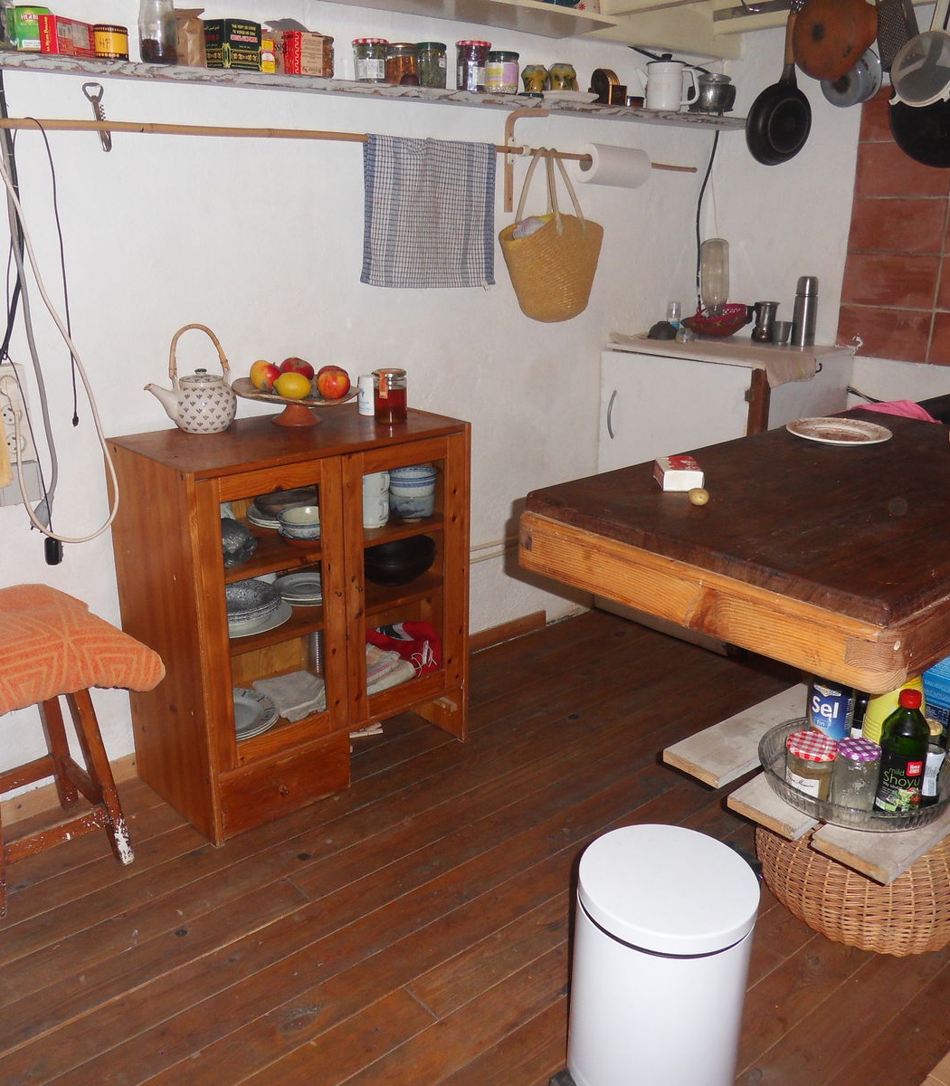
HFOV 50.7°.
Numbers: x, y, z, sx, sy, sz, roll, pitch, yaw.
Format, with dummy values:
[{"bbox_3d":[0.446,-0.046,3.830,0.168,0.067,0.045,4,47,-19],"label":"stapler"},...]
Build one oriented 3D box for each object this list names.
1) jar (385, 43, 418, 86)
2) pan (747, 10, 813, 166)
[{"bbox_3d":[-0.166,-1.088,2.287,0.076,0.094,0.076,0,19,0],"label":"jar"},{"bbox_3d":[0.847,-1.251,2.759,0.210,0.400,0.050,-7,29,-24],"label":"pan"}]

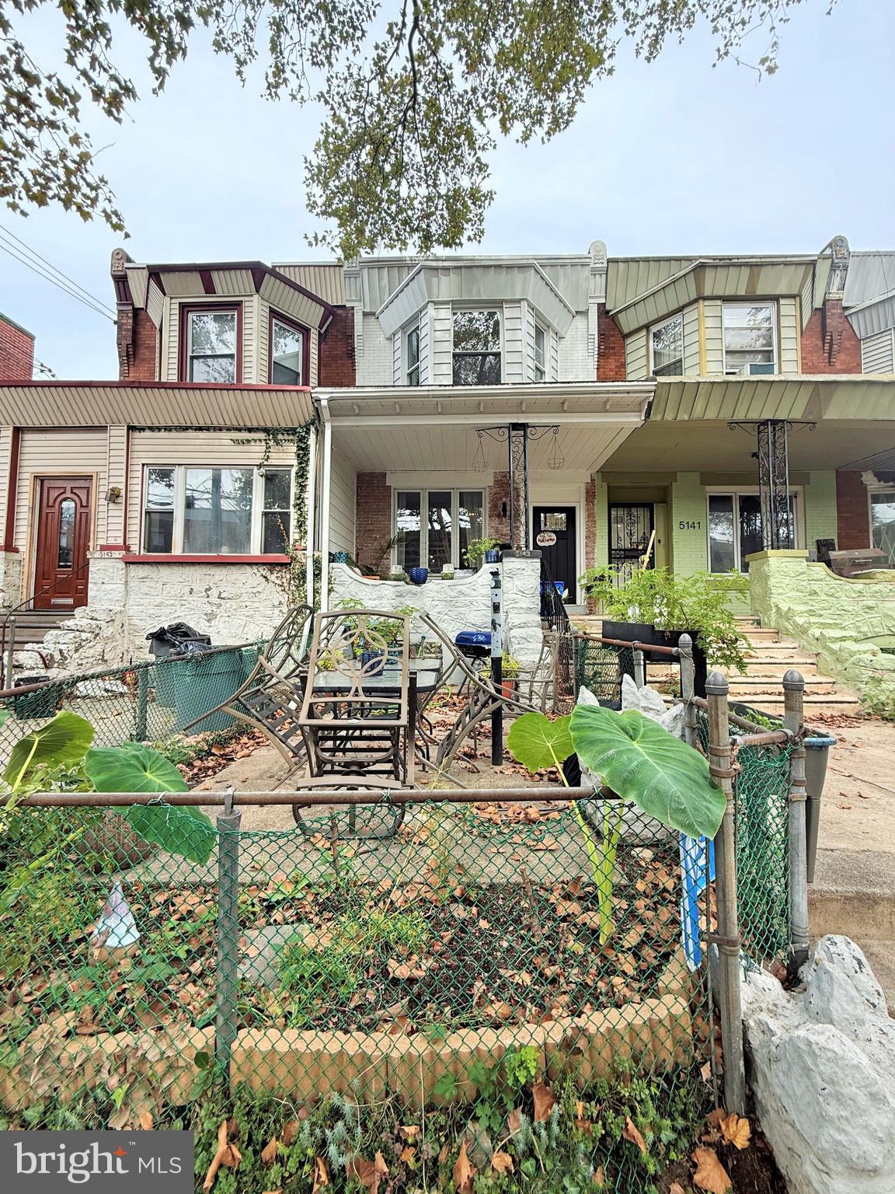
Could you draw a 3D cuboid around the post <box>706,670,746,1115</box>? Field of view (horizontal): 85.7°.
[{"bbox_3d":[0.943,0.978,1.626,0.077,1.447,0.077,-1,-3,1],"label":"post"}]

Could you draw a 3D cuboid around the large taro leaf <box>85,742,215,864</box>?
[{"bbox_3d":[-1.119,0.773,1.814,0.461,0.422,0.316,0,-3,1],"label":"large taro leaf"}]

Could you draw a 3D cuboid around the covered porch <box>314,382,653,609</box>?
[{"bbox_3d":[0.574,-1.319,8.618,5.030,3.400,2.900,0,-3,1],"label":"covered porch"}]

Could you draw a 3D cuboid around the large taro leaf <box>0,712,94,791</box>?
[{"bbox_3d":[-1.557,0.599,1.881,0.336,0.290,0.260,0,-3,1],"label":"large taro leaf"}]

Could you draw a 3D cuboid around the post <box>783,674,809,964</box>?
[{"bbox_3d":[1.314,0.834,1.817,0.077,1.117,0.077,1,-3,1],"label":"post"}]

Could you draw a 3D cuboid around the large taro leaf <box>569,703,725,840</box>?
[{"bbox_3d":[0.654,0.573,1.582,0.471,0.408,0.335,0,-3,1],"label":"large taro leaf"}]

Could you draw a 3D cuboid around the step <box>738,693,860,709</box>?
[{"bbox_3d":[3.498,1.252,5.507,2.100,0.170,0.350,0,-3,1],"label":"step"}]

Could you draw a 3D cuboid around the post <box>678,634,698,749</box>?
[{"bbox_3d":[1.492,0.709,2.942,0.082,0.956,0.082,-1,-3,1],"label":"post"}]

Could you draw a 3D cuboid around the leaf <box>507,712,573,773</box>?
[{"bbox_3d":[0.366,0.574,1.897,0.248,0.222,0.205,0,-3,1],"label":"leaf"}]

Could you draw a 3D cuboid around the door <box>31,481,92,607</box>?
[{"bbox_3d":[-6.147,-0.844,7.734,0.884,2.101,0.090,0,-3,1],"label":"door"}]

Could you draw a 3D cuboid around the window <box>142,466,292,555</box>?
[{"bbox_3d":[-3.700,-1.403,7.748,2.431,1.452,0.120,0,-3,1],"label":"window"}]

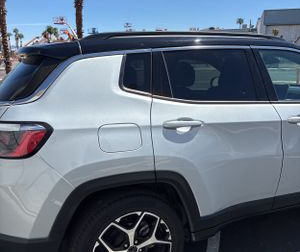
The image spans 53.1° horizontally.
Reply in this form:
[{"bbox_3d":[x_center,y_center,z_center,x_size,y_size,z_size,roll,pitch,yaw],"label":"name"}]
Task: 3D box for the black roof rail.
[{"bbox_3d":[0.276,-0.578,1.945,1.397,0.050,0.060,-4,14,-17],"label":"black roof rail"}]

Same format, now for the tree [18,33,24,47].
[{"bbox_3d":[-43.621,-27.016,102.963,2.300,8.983,2.300,-6,14,-22],"label":"tree"}]

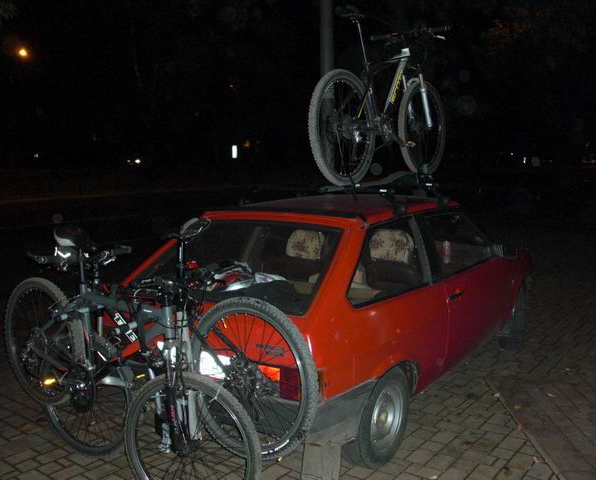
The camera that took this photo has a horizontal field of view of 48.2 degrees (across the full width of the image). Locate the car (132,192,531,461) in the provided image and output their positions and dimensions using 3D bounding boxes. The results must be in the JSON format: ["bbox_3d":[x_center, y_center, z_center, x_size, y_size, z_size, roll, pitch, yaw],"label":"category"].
[{"bbox_3d":[0.538,0.340,4.945,1.640,1.400,4.000,5,9,34],"label":"car"}]

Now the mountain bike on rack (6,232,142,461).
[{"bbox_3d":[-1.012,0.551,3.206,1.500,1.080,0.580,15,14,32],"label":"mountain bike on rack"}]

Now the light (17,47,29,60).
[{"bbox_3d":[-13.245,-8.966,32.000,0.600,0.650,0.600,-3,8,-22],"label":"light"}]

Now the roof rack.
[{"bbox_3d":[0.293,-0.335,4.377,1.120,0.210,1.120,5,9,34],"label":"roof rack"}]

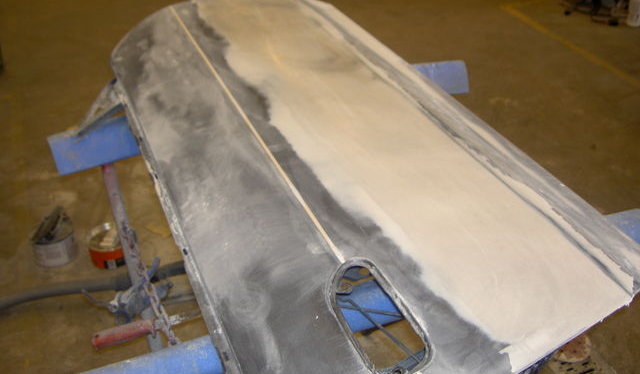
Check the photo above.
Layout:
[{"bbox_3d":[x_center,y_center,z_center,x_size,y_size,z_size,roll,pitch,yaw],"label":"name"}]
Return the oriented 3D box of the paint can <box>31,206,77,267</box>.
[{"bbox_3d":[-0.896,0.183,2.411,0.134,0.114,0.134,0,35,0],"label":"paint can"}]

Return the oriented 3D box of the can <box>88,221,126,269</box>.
[{"bbox_3d":[-0.712,0.203,2.410,0.122,0.083,0.122,0,35,0],"label":"can"}]

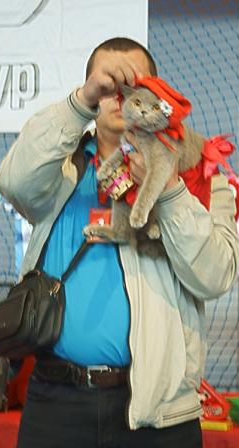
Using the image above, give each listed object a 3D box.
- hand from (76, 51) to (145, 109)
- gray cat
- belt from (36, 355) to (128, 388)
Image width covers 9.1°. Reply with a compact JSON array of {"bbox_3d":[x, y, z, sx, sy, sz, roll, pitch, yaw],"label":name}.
[{"bbox_3d":[-0.021,-0.303,3.150,0.120,0.115,0.090,1,1,32],"label":"hand"},{"bbox_3d":[0.052,-0.112,3.120,0.200,0.355,0.250,1,1,25],"label":"gray cat"},{"bbox_3d":[-0.017,0.320,3.240,0.345,0.055,0.240,0,1,7],"label":"belt"}]

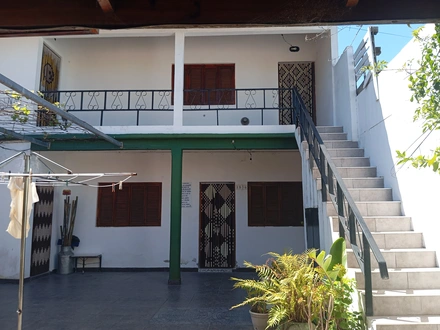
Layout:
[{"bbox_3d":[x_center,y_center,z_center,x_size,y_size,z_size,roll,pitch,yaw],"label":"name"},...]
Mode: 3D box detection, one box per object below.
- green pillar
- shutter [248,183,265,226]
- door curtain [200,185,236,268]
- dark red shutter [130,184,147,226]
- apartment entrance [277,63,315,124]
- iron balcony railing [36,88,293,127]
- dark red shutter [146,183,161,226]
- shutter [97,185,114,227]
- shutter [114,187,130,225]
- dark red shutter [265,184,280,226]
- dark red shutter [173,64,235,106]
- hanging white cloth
[{"bbox_3d":[-0.893,1.045,7.355,0.212,2.729,0.210,0,-7,1],"label":"green pillar"},{"bbox_3d":[0.865,0.937,8.425,0.385,1.033,0.070,0,-8,2],"label":"shutter"},{"bbox_3d":[-0.060,1.466,8.701,0.899,2.071,0.100,0,-7,1],"label":"door curtain"},{"bbox_3d":[-1.971,0.950,8.527,0.384,1.046,0.070,0,-8,2],"label":"dark red shutter"},{"bbox_3d":[1.904,-1.563,8.730,0.894,2.000,0.070,0,-8,2],"label":"apartment entrance"},{"bbox_3d":[-1.123,-1.224,7.612,5.411,0.808,0.060,0,-7,1],"label":"iron balcony railing"},{"bbox_3d":[-1.627,0.978,8.752,0.361,1.067,0.050,0,-7,1],"label":"dark red shutter"},{"bbox_3d":[-2.750,0.958,8.554,0.394,1.054,0.070,0,-8,2],"label":"shutter"},{"bbox_3d":[-2.358,0.954,8.540,0.390,1.047,0.070,0,-8,2],"label":"shutter"},{"bbox_3d":[1.243,0.934,8.412,0.372,1.034,0.070,0,-8,2],"label":"dark red shutter"},{"bbox_3d":[-0.407,-2.003,8.875,1.585,1.057,0.070,0,-8,2],"label":"dark red shutter"},{"bbox_3d":[-1.970,0.426,3.550,0.291,0.604,0.120,0,-7,1],"label":"hanging white cloth"}]

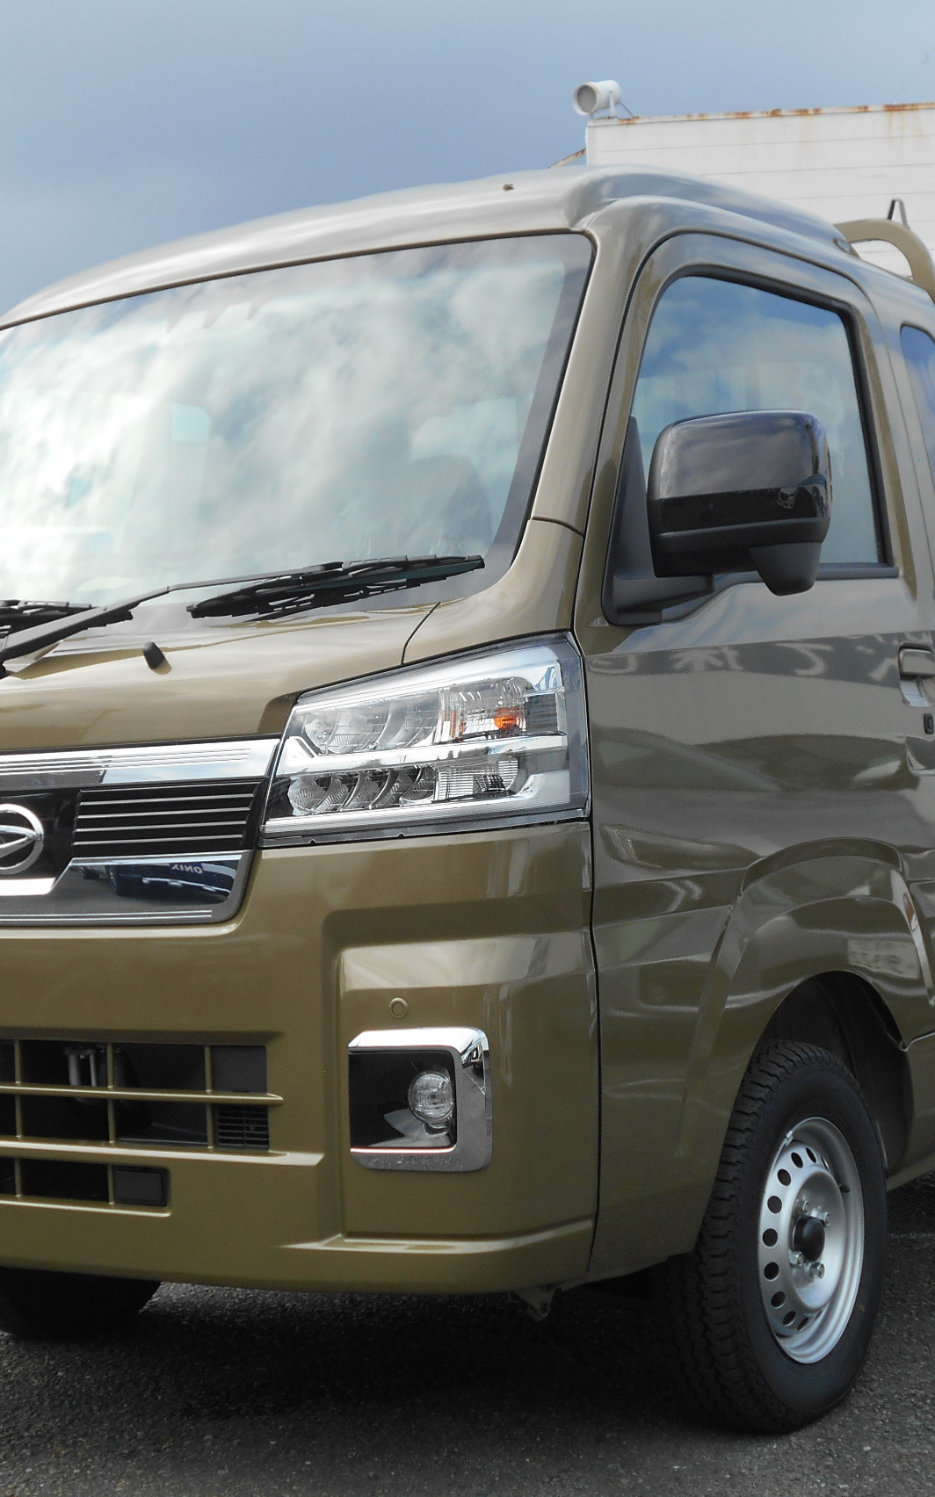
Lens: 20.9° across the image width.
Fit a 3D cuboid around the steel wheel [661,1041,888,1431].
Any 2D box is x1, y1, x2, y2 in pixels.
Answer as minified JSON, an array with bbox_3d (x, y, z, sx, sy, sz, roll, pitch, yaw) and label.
[{"bbox_3d":[0.440,0.688,3.591,0.146,0.530,0.530,-2,-1,33],"label":"steel wheel"}]

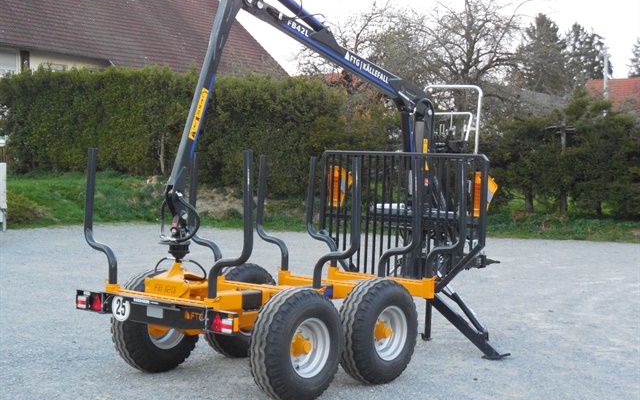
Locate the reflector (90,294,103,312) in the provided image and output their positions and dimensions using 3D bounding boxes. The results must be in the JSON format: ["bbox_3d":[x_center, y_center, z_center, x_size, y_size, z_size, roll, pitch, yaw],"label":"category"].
[{"bbox_3d":[-1.796,0.833,9.895,0.140,0.136,0.035,4,4,39],"label":"reflector"}]

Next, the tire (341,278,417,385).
[{"bbox_3d":[0.497,1.124,10.396,0.310,0.900,0.900,4,4,39],"label":"tire"}]

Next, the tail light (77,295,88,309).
[{"bbox_3d":[-1.857,0.798,9.489,0.104,0.104,0.045,4,4,41],"label":"tail light"}]

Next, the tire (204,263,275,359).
[{"bbox_3d":[-0.733,1.036,11.406,0.310,0.900,0.900,4,4,39],"label":"tire"}]

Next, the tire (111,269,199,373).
[{"bbox_3d":[-1.405,1.058,10.590,0.310,0.900,0.900,4,4,39],"label":"tire"}]

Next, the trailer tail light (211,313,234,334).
[{"bbox_3d":[-0.686,0.851,8.479,0.223,0.139,0.045,4,4,41],"label":"trailer tail light"}]

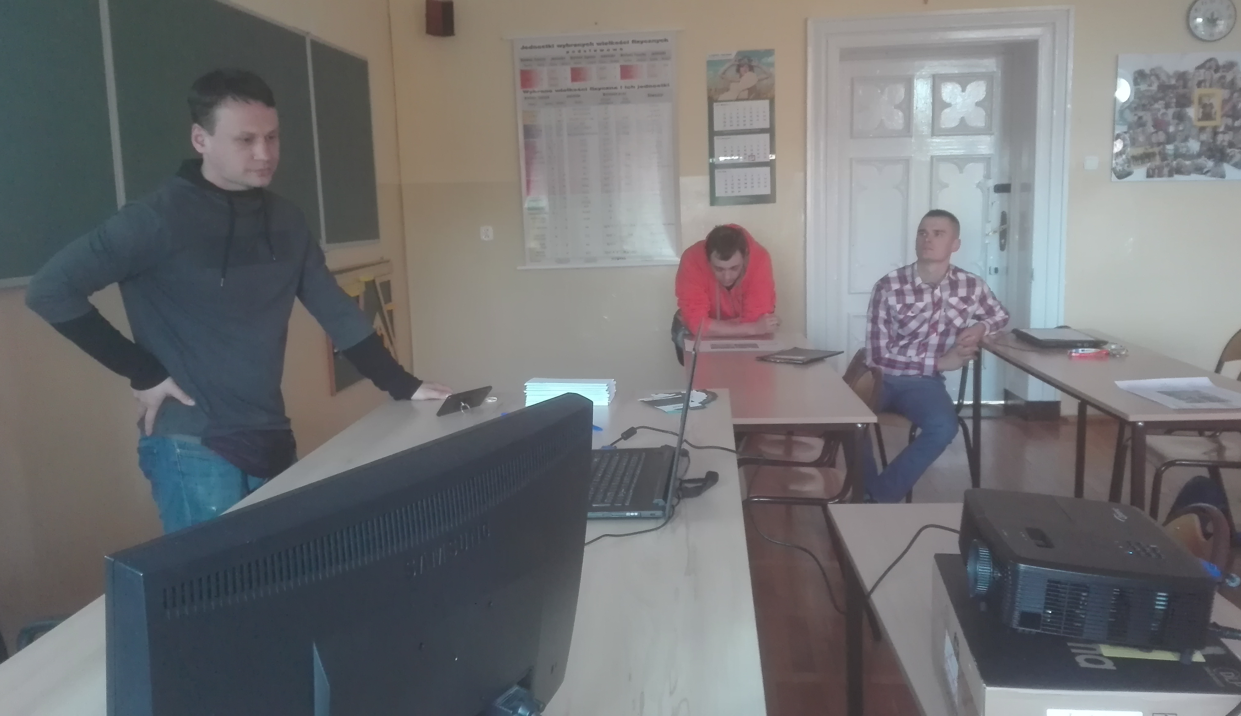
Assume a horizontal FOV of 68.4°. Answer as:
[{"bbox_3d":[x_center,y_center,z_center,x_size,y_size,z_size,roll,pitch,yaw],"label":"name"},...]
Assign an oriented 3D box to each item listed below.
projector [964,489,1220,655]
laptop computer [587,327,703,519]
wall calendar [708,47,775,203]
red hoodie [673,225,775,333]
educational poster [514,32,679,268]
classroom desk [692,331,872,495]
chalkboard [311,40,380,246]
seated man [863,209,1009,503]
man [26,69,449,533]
[{"bbox_3d":[0.542,0.242,1.098,0.212,0.092,0.265,3,10,9],"label":"projector"},{"bbox_3d":[-0.013,0.091,1.583,0.300,0.262,0.375,-1,10,6],"label":"laptop computer"},{"bbox_3d":[0.739,-1.391,5.533,0.404,0.908,0.020,-1,10,6],"label":"wall calendar"},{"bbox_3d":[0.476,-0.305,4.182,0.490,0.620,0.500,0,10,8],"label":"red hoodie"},{"bbox_3d":[-0.143,-1.270,5.633,1.003,1.392,0.030,-1,10,6],"label":"educational poster"},{"bbox_3d":[0.517,0.409,3.408,0.531,0.765,1.632,-1,10,6],"label":"classroom desk"},{"bbox_3d":[-1.434,-1.103,4.818,0.030,0.997,0.784,-1,10,6],"label":"chalkboard"},{"bbox_3d":[1.275,0.058,3.729,0.580,1.310,0.620,0,10,11],"label":"seated man"},{"bbox_3d":[-0.796,0.216,2.040,0.440,1.670,0.800,5,12,36],"label":"man"}]

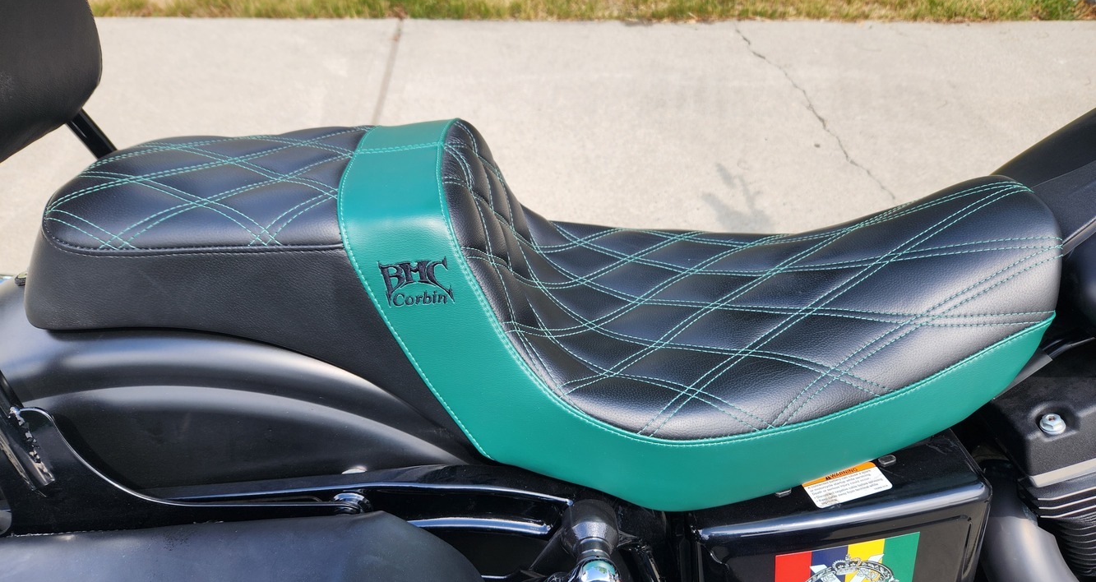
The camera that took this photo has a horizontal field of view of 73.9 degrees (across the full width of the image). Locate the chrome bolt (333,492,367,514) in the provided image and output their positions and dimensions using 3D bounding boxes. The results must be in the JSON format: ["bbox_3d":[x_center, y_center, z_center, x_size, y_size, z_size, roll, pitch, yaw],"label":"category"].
[{"bbox_3d":[-0.126,0.136,0.466,0.021,0.018,0.015,-6,28,-3],"label":"chrome bolt"}]

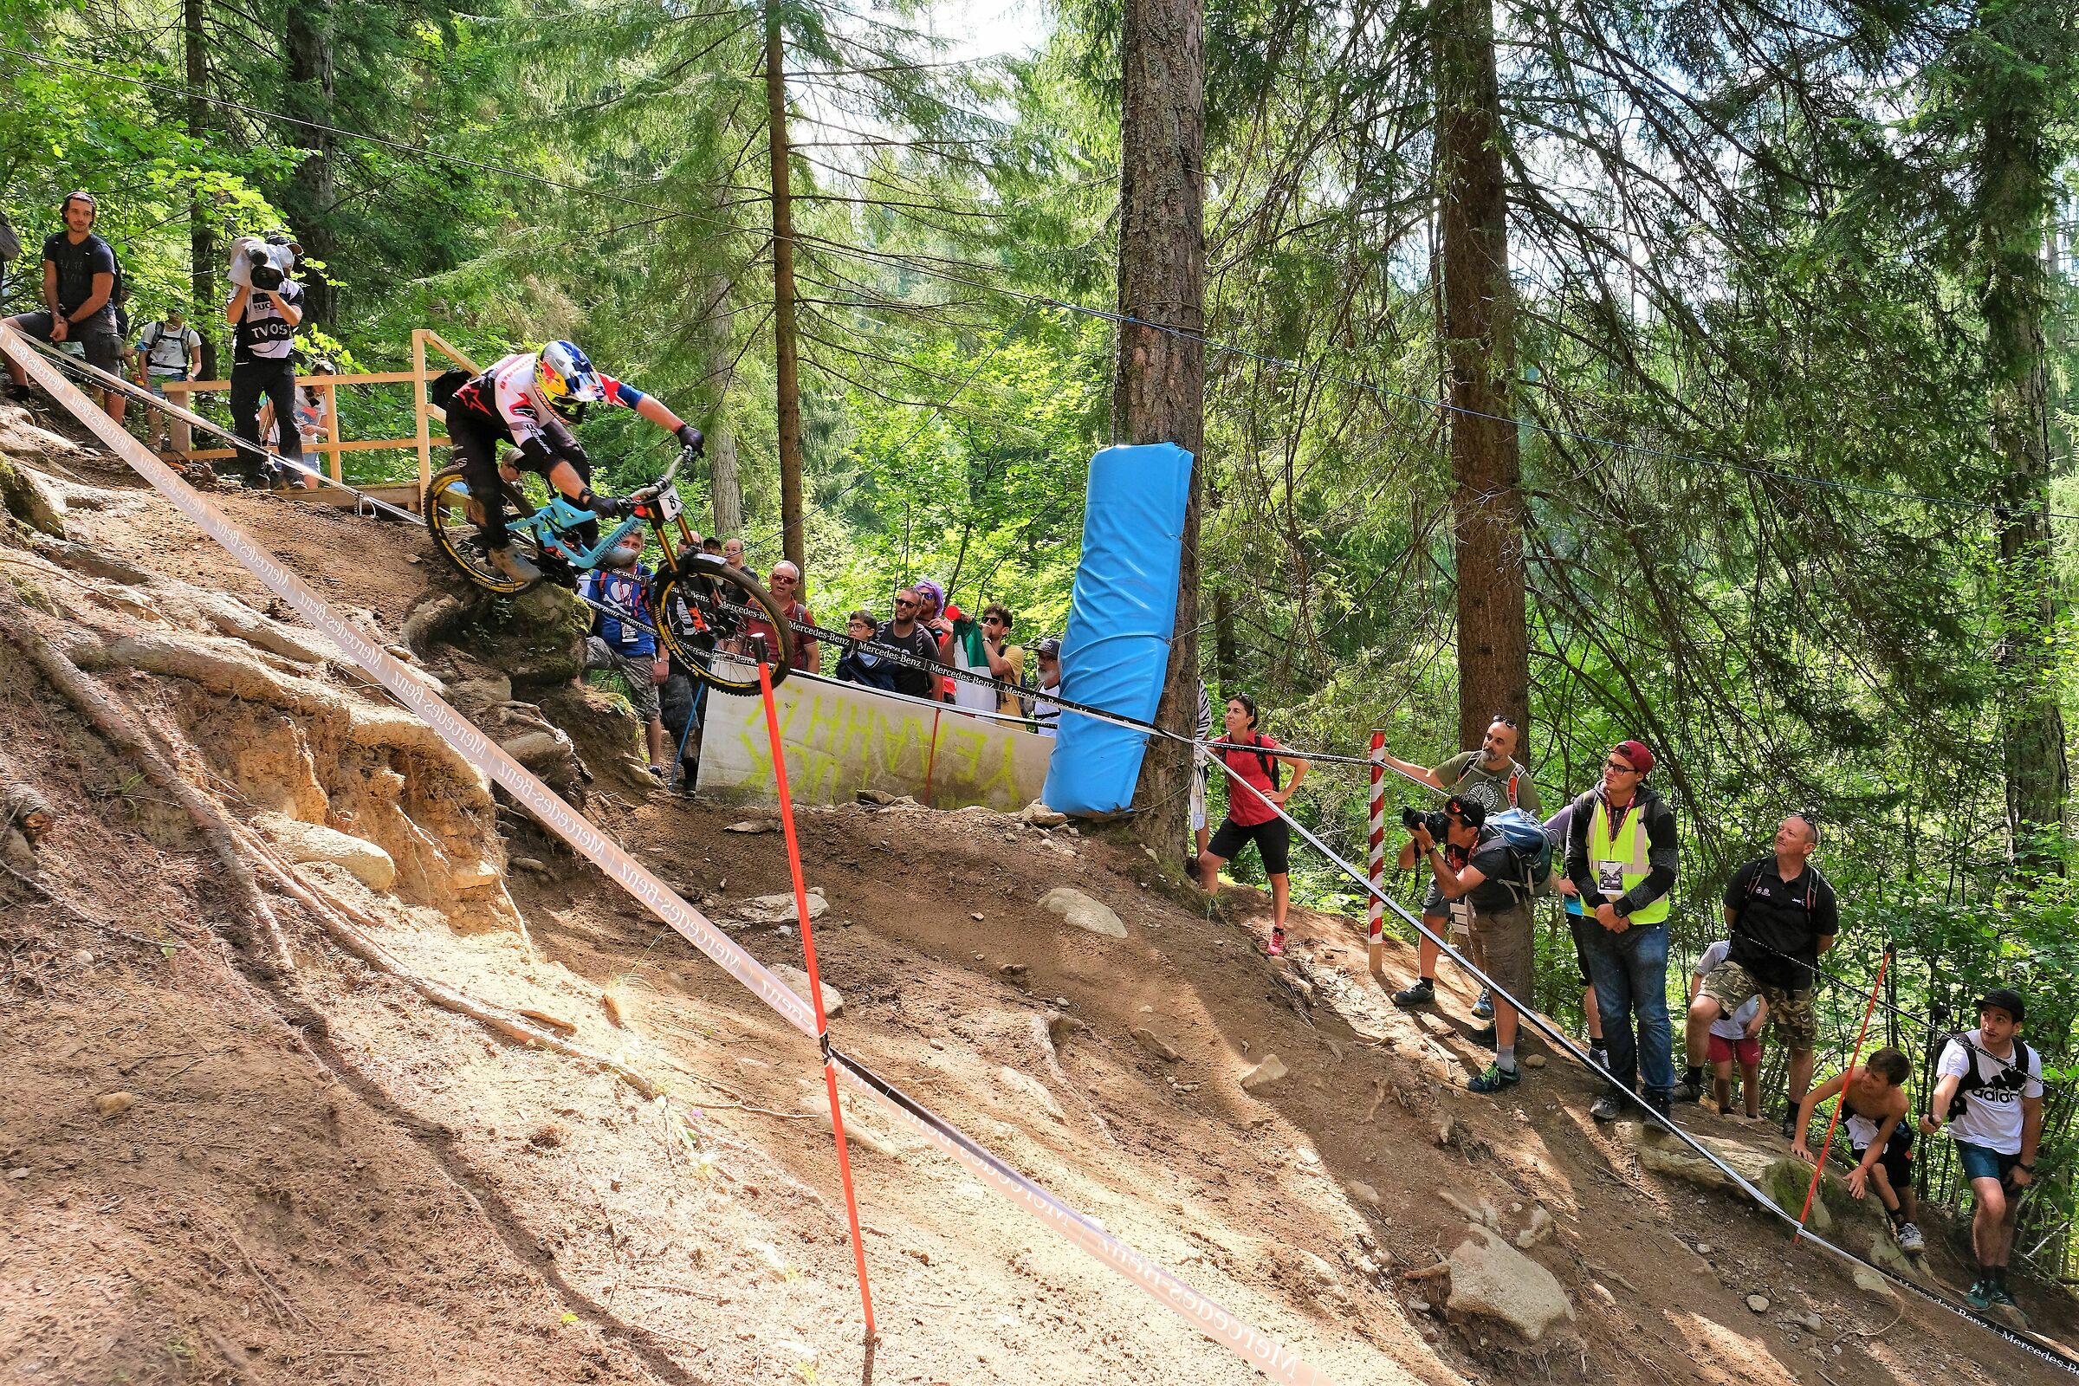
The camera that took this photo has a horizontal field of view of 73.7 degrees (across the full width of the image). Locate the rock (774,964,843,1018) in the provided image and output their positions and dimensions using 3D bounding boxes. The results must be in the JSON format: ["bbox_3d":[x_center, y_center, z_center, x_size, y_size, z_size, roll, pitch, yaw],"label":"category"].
[{"bbox_3d":[-0.770,0.989,4.600,0.220,0.120,0.170,10,7,-17],"label":"rock"}]

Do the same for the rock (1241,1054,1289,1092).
[{"bbox_3d":[0.876,1.481,5.400,0.170,0.110,0.130,10,7,-17],"label":"rock"}]

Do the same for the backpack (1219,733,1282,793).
[{"bbox_3d":[1.374,0.443,8.780,0.320,0.420,0.250,-1,-2,30],"label":"backpack"}]

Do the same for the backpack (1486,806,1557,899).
[{"bbox_3d":[2.462,0.810,7.050,0.250,0.460,0.300,-27,2,-6],"label":"backpack"}]

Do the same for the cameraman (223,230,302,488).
[{"bbox_3d":[-5.450,-2.343,9.750,0.580,1.780,0.650,1,-2,-37],"label":"cameraman"}]

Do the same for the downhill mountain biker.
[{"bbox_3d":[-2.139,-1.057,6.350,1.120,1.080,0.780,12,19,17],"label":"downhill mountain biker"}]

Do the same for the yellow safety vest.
[{"bbox_3d":[2.803,0.785,6.600,0.410,0.620,0.270,0,2,41],"label":"yellow safety vest"}]

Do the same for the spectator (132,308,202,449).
[{"bbox_3d":[-8.811,-3.070,14.000,0.600,1.660,0.380,0,-2,-30],"label":"spectator"}]

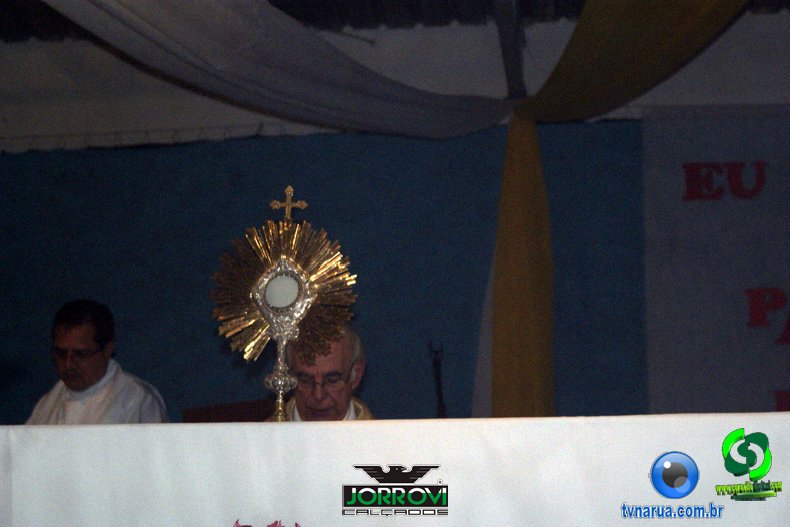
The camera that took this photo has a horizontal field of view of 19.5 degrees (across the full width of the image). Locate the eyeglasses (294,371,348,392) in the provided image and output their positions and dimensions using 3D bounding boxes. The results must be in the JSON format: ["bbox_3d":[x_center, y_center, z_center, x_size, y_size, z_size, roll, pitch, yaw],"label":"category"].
[{"bbox_3d":[-0.163,0.253,5.367,0.138,0.042,0.140,0,15,6],"label":"eyeglasses"}]

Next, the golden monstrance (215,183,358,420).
[{"bbox_3d":[-0.238,0.129,4.988,0.315,0.600,0.170,1,-8,7],"label":"golden monstrance"}]

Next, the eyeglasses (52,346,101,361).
[{"bbox_3d":[-0.864,0.237,6.460,0.138,0.042,0.140,0,13,28],"label":"eyeglasses"}]

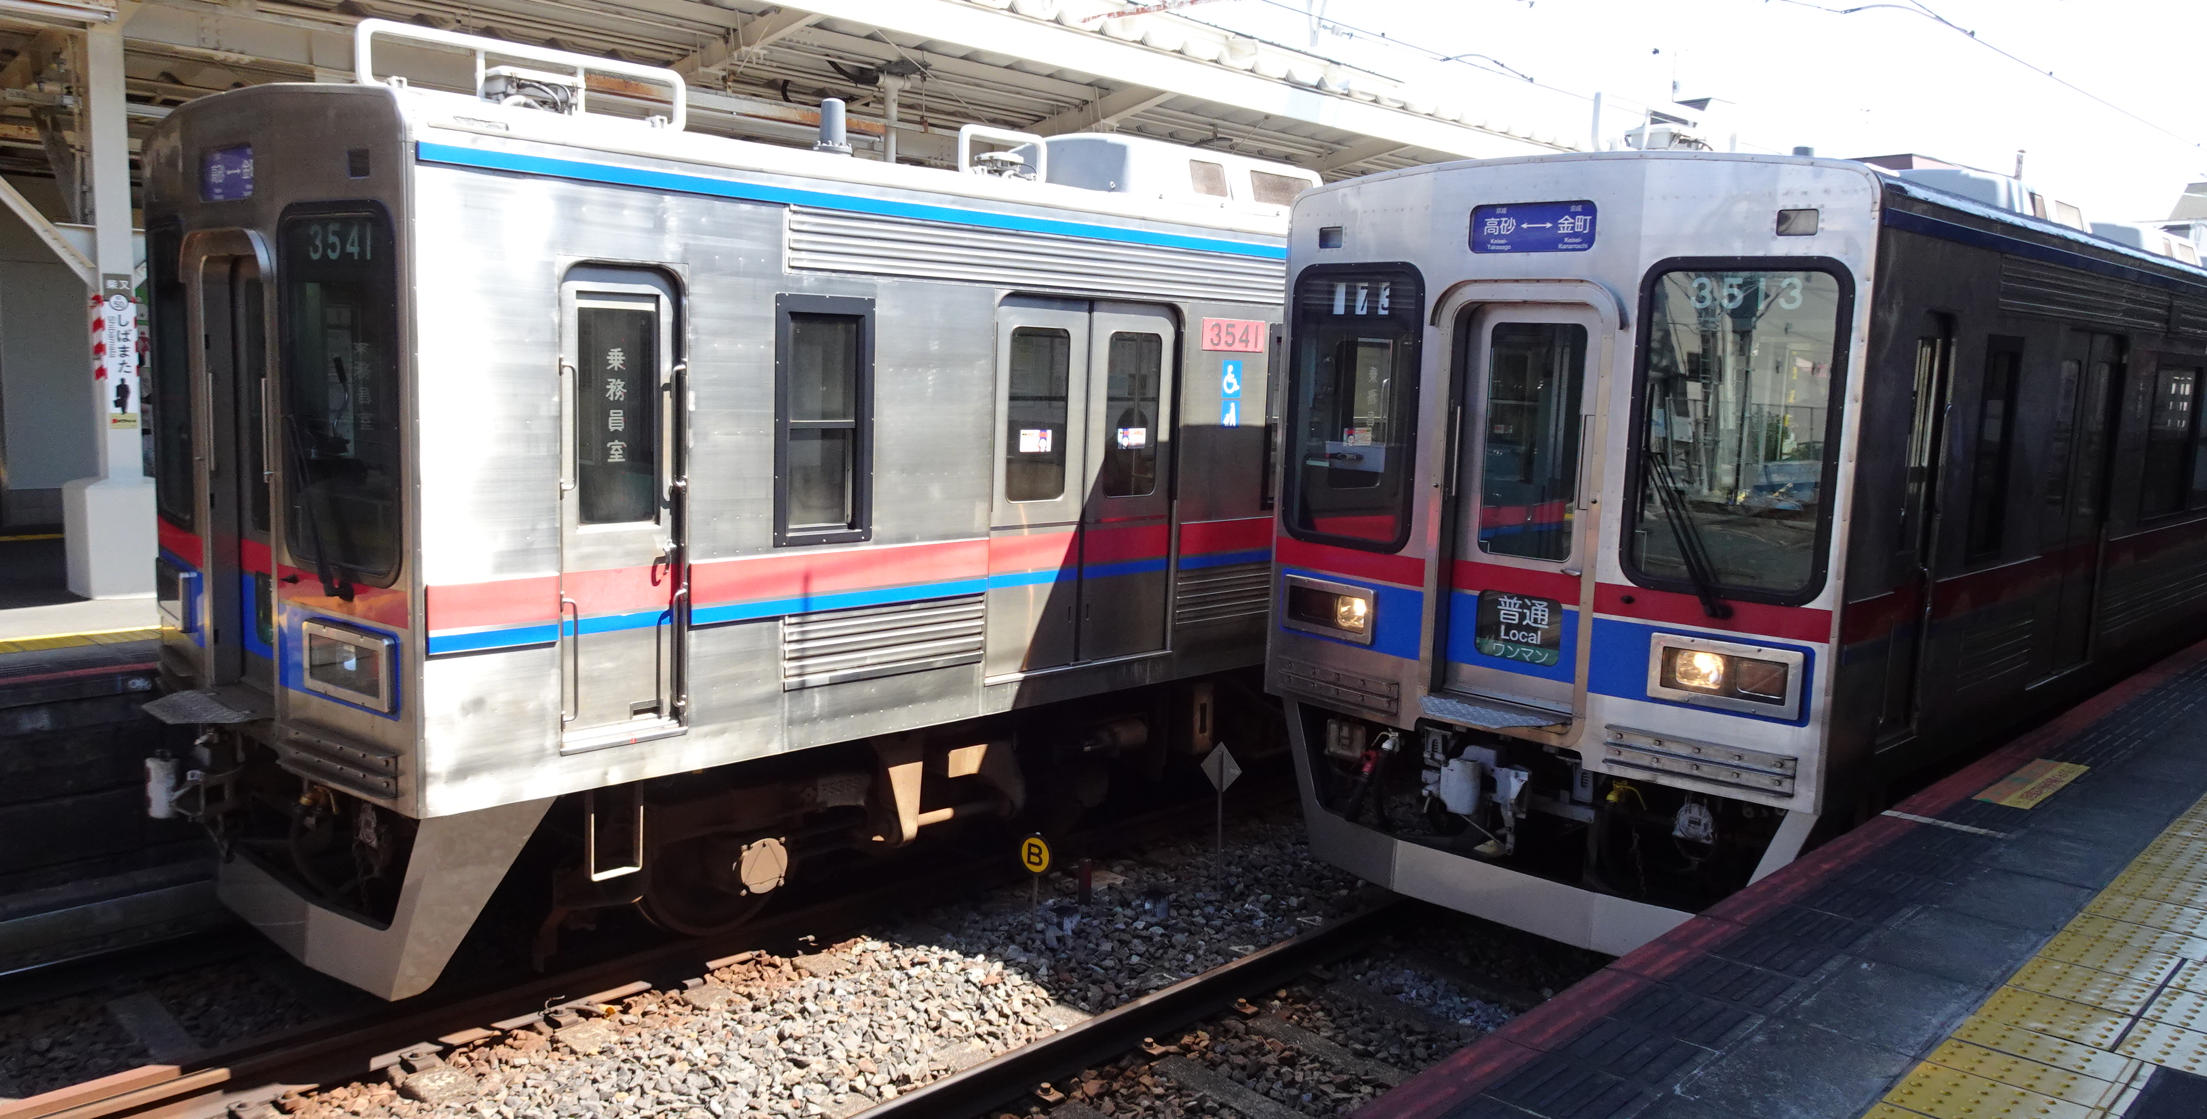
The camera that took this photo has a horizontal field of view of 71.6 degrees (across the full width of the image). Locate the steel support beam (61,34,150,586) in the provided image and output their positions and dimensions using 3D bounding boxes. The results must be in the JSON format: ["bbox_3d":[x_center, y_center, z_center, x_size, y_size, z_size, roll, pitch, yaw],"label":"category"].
[{"bbox_3d":[-5.853,-1.442,9.052,0.502,3.302,0.451,9,10,44],"label":"steel support beam"}]

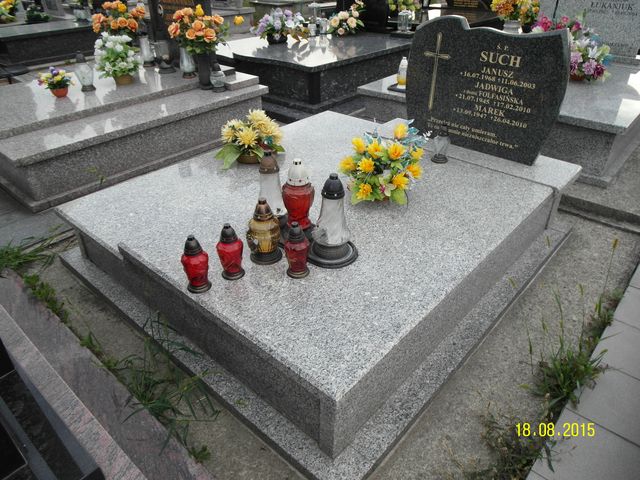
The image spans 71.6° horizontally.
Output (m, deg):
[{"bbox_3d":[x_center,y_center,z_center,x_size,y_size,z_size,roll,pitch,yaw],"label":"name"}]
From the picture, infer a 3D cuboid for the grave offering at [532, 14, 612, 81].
[{"bbox_3d":[2.008,-1.531,3.528,0.549,0.421,0.451,25,40,35],"label":"grave offering"}]

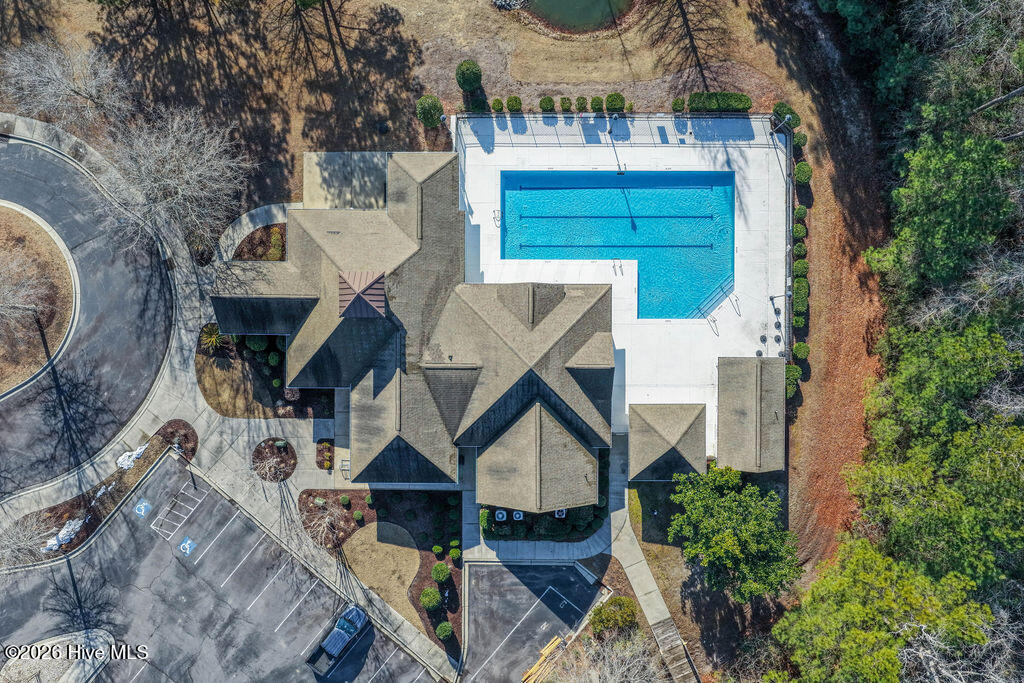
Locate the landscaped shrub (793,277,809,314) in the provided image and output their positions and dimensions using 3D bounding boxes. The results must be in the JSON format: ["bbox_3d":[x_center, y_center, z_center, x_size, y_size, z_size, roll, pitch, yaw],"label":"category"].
[{"bbox_3d":[22.491,-3.531,61.816,1.100,1.480,2.710,0,89,1],"label":"landscaped shrub"}]

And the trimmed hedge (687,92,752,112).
[{"bbox_3d":[15.992,-18.393,61.299,4.800,1.600,1.200,0,90,1],"label":"trimmed hedge"}]

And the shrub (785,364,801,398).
[{"bbox_3d":[21.559,3.071,61.154,1.300,1.650,2.650,0,90,1],"label":"shrub"}]

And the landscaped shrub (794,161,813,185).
[{"bbox_3d":[22.655,-13.073,61.798,1.280,1.670,1.620,0,90,1],"label":"landscaped shrub"}]

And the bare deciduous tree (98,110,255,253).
[{"bbox_3d":[-24.277,-11.501,57.980,11.000,9.000,10.500,0,90,1],"label":"bare deciduous tree"}]

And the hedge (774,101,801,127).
[{"bbox_3d":[21.400,-17.599,61.914,2.410,1.580,1.030,44,91,1],"label":"hedge"}]

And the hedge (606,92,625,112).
[{"bbox_3d":[8.075,-18.670,62.143,1.430,1.720,1.430,0,89,1],"label":"hedge"}]

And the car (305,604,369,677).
[{"bbox_3d":[-13.562,23.311,62.180,1.940,1.860,5.750,39,90,1],"label":"car"}]

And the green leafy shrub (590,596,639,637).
[{"bbox_3d":[7.840,21.098,61.219,3.500,2.000,2.550,0,90,1],"label":"green leafy shrub"}]

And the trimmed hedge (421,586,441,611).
[{"bbox_3d":[-6.339,20.042,61.947,1.540,2.070,1.560,0,89,1],"label":"trimmed hedge"}]

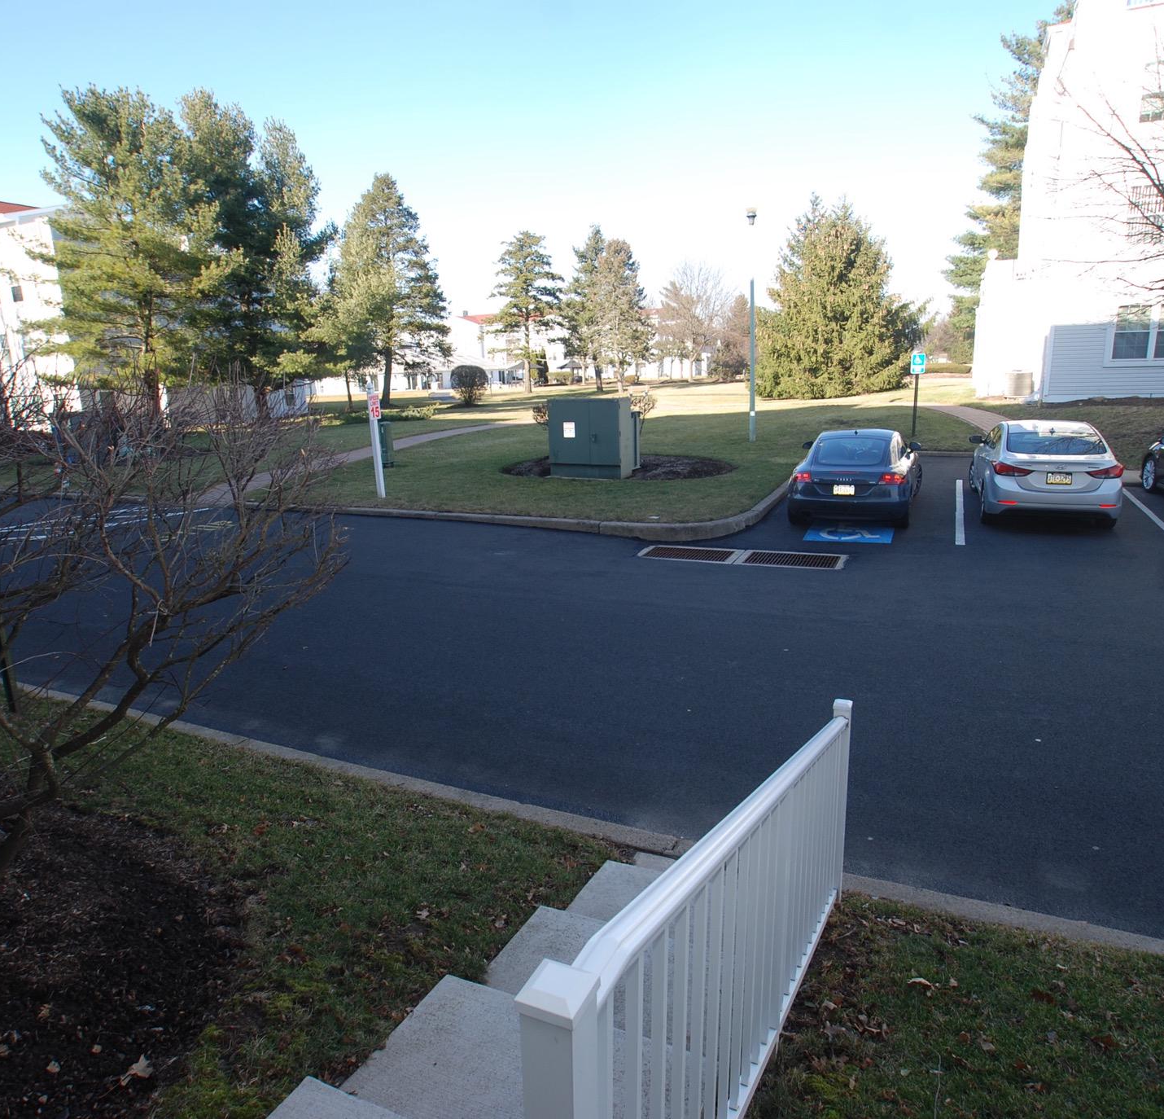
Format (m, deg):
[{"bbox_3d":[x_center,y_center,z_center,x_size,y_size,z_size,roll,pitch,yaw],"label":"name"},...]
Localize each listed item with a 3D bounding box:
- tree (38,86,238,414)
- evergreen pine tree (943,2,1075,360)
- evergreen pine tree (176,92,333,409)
[{"bbox_3d":[-17.943,-11.929,29.943,8.000,12.860,8.000,-1,14,0],"label":"tree"},{"bbox_3d":[23.534,-18.603,37.840,7.360,17.280,7.360,-2,14,0],"label":"evergreen pine tree"},{"bbox_3d":[-14.804,-13.475,33.816,7.000,13.920,7.000,-1,14,0],"label":"evergreen pine tree"}]

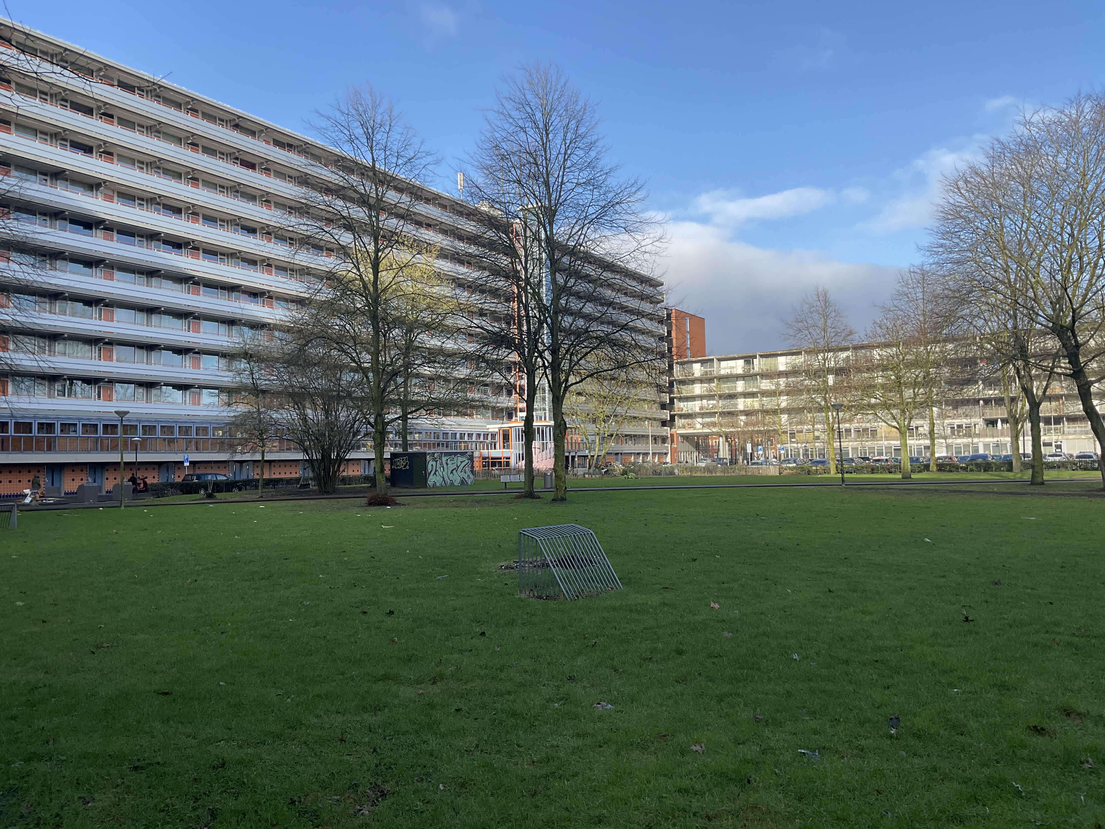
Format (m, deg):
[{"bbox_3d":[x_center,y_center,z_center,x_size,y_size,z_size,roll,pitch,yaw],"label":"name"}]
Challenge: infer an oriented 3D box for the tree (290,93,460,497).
[{"bbox_3d":[-7.440,-5.204,38.916,7.213,17.610,6.997,0,-3,-11],"label":"tree"}]

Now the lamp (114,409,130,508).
[{"bbox_3d":[-17.448,1.794,37.495,0.628,4.020,0.628,0,-3,-25],"label":"lamp"}]

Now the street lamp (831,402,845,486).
[{"bbox_3d":[13.663,1.429,44.294,0.639,3.990,0.639,-2,-3,17],"label":"street lamp"}]

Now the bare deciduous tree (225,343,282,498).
[{"bbox_3d":[-14.613,0.152,45.684,2.952,7.810,2.864,0,-3,-18],"label":"bare deciduous tree"}]

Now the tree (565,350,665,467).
[{"bbox_3d":[5.978,-0.150,90.287,9.295,12.150,9.016,-1,-3,4],"label":"tree"}]

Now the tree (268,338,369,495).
[{"bbox_3d":[-12.284,0.074,48.694,5.230,8.230,5.073,0,-3,-14],"label":"tree"}]

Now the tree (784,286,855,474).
[{"bbox_3d":[19.881,-2.554,68.329,5.407,13.940,5.245,-2,-3,16],"label":"tree"}]

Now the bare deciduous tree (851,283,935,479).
[{"bbox_3d":[20.168,-1.926,54.269,5.133,11.370,4.979,-2,-3,20],"label":"bare deciduous tree"}]

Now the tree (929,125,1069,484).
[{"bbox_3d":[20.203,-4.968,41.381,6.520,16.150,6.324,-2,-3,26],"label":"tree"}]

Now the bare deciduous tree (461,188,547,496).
[{"bbox_3d":[-1.830,-3.028,38.105,3.938,12.910,3.820,-1,-3,-3],"label":"bare deciduous tree"}]

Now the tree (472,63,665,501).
[{"bbox_3d":[0.616,-5.197,35.702,7.227,17.000,7.010,-1,-3,1],"label":"tree"}]

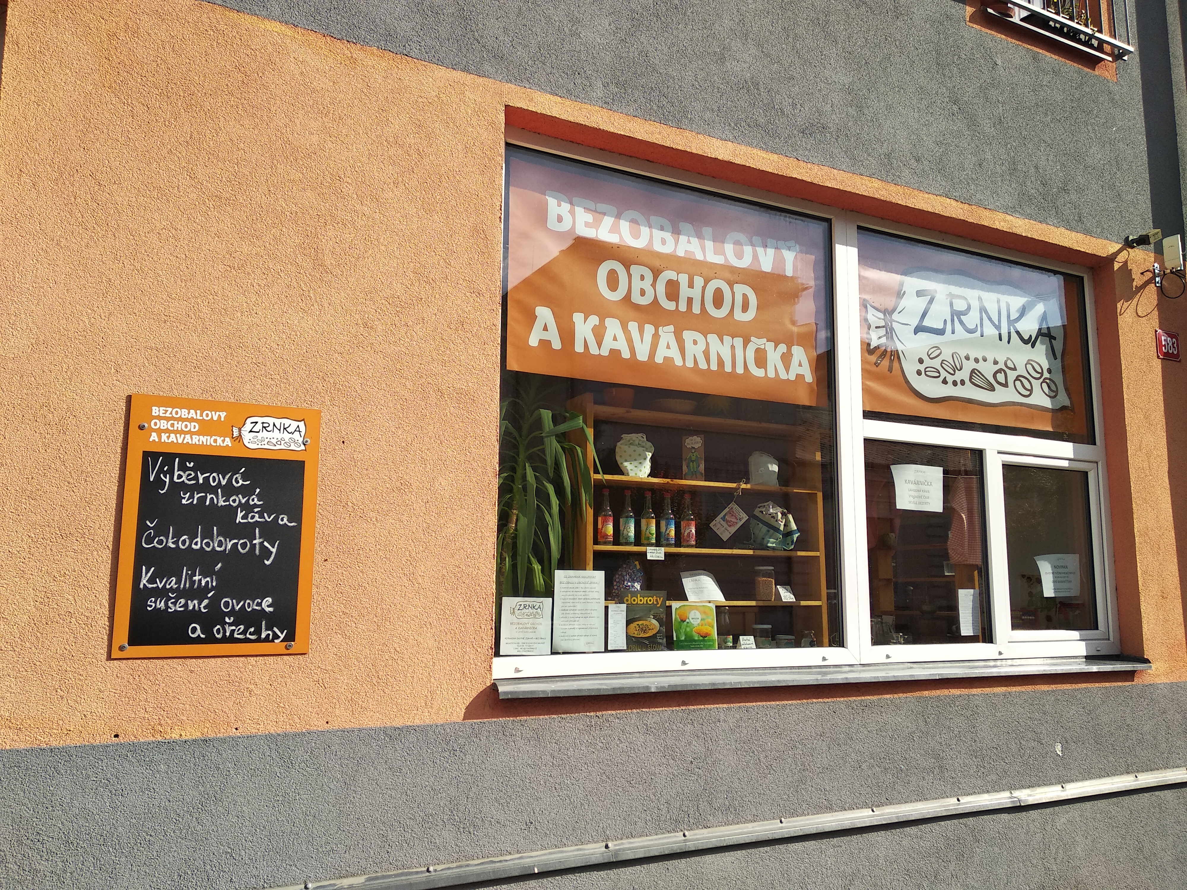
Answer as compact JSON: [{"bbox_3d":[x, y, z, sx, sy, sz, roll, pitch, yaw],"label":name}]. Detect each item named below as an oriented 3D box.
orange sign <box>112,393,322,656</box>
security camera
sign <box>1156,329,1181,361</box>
[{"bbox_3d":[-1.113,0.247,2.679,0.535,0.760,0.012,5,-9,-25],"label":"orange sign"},{"bbox_3d":[2.926,-1.098,4.734,0.070,0.070,0.180,3,-4,-12],"label":"security camera"},{"bbox_3d":[3.117,-0.535,4.834,0.198,0.155,0.014,5,-9,-25],"label":"sign"}]

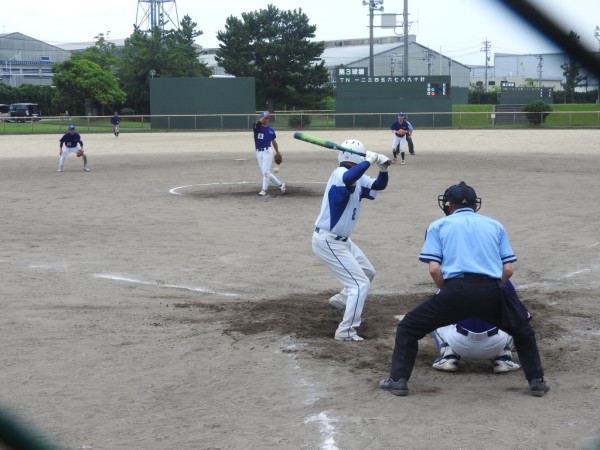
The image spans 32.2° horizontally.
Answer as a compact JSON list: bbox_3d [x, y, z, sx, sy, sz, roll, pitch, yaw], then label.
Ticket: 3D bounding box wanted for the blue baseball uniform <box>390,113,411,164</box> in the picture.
[{"bbox_3d":[3.208,-2.766,33.200,0.620,1.650,0.500,0,6,5],"label":"blue baseball uniform"}]

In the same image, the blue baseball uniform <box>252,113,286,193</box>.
[{"bbox_3d":[-0.669,-1.500,21.400,0.660,1.750,0.550,-1,6,-3],"label":"blue baseball uniform"}]

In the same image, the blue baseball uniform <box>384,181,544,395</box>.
[{"bbox_3d":[1.002,0.365,6.450,0.980,1.260,0.720,-1,6,-3],"label":"blue baseball uniform"}]

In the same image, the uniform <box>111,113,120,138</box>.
[{"bbox_3d":[-12.684,-6.850,71.500,0.600,1.700,0.450,-1,6,-8],"label":"uniform"}]

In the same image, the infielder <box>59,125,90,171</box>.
[{"bbox_3d":[-6.584,-2.240,30.300,0.900,1.380,0.600,-2,6,-11],"label":"infielder"}]

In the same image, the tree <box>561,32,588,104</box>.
[{"bbox_3d":[34.312,-19.688,130.000,3.600,9.500,3.400,0,6,0],"label":"tree"}]

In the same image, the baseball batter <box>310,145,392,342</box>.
[{"bbox_3d":[0.401,0.138,8.250,0.600,1.330,0.850,1,6,16],"label":"baseball batter"}]

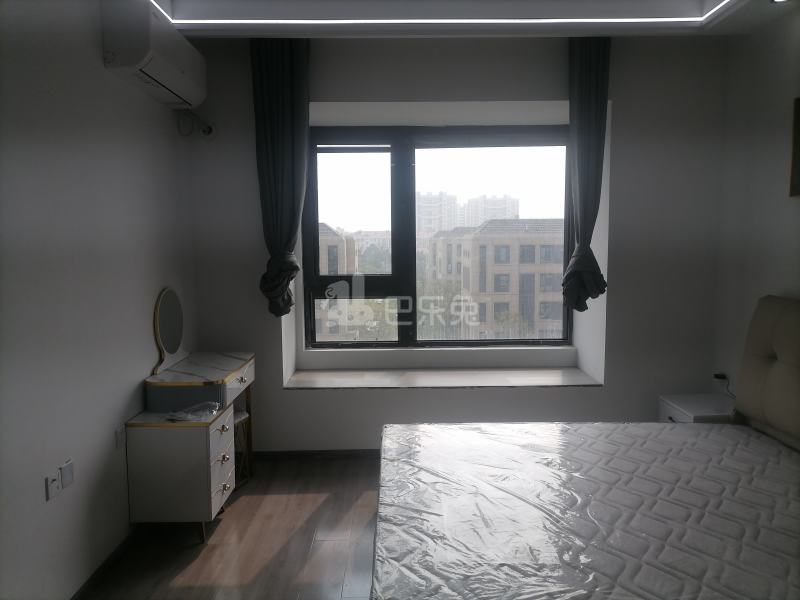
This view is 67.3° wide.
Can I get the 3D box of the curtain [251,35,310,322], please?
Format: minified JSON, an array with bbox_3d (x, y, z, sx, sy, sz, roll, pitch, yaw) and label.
[{"bbox_3d":[-0.711,-0.755,3.712,0.346,1.732,0.170,-1,6,-1],"label":"curtain"}]

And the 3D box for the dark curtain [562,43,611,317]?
[{"bbox_3d":[1.139,-0.777,3.728,0.263,1.722,0.170,-1,6,-1],"label":"dark curtain"}]

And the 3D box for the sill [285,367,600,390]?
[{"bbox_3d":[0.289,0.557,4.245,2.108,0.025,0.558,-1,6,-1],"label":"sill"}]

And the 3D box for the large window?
[{"bbox_3d":[0.299,-0.470,4.603,2.074,1.671,0.099,-1,5,-1],"label":"large window"}]

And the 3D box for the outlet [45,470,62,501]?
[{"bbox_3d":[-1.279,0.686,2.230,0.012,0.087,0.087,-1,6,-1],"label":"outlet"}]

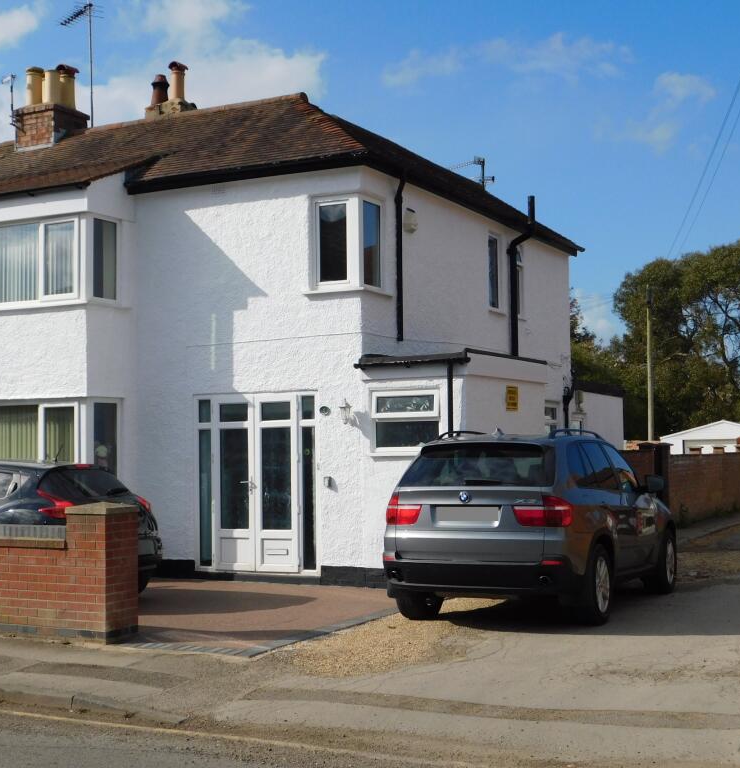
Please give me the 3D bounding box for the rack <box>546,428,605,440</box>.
[{"bbox_3d":[2.023,0.495,11.462,0.070,0.100,1.950,-3,-5,25],"label":"rack"}]

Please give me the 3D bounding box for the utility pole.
[{"bbox_3d":[10.415,0.203,43.948,0.260,7.802,0.260,-2,-3,27],"label":"utility pole"}]

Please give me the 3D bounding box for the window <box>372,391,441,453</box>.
[{"bbox_3d":[0.424,0.443,14.039,0.908,0.771,0.120,-2,-3,27],"label":"window"}]

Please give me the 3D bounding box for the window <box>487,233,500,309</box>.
[{"bbox_3d":[1.793,-1.634,17.403,0.112,1.116,0.578,-2,-3,27],"label":"window"}]

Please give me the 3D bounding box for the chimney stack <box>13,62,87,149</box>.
[{"bbox_3d":[-5.139,-4.477,19.179,0.870,1.530,0.860,-2,-3,27],"label":"chimney stack"}]

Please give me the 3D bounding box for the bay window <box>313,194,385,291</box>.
[{"bbox_3d":[-0.245,-1.629,13.964,0.680,1.106,0.678,-2,-3,27],"label":"bay window"}]

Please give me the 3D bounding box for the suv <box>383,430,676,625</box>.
[{"bbox_3d":[1.865,1.409,12.301,1.960,1.770,4.860,-3,-5,25],"label":"suv"}]

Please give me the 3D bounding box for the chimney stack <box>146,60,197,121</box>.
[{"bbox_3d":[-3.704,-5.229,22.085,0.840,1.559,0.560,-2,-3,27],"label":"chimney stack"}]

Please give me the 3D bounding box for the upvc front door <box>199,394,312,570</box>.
[{"bbox_3d":[-1.343,1.178,14.093,1.755,2.139,0.122,-2,-3,27],"label":"upvc front door"}]

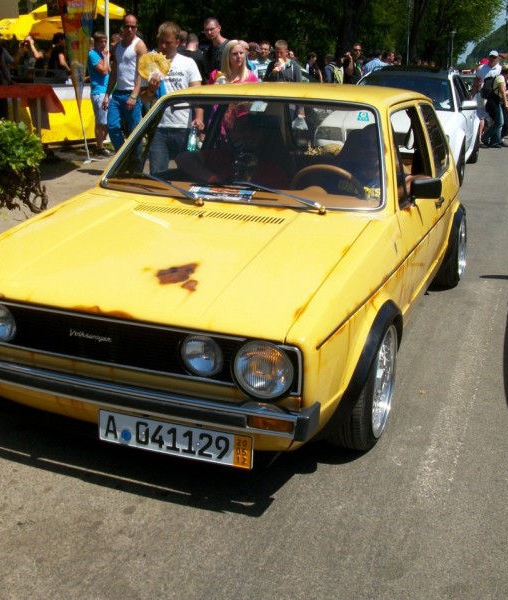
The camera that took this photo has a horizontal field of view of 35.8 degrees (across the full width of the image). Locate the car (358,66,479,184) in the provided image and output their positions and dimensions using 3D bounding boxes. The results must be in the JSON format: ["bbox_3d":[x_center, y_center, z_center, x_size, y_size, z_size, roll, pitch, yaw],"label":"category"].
[{"bbox_3d":[2.080,-2.410,10.444,1.800,1.410,4.270,7,18,18],"label":"car"}]

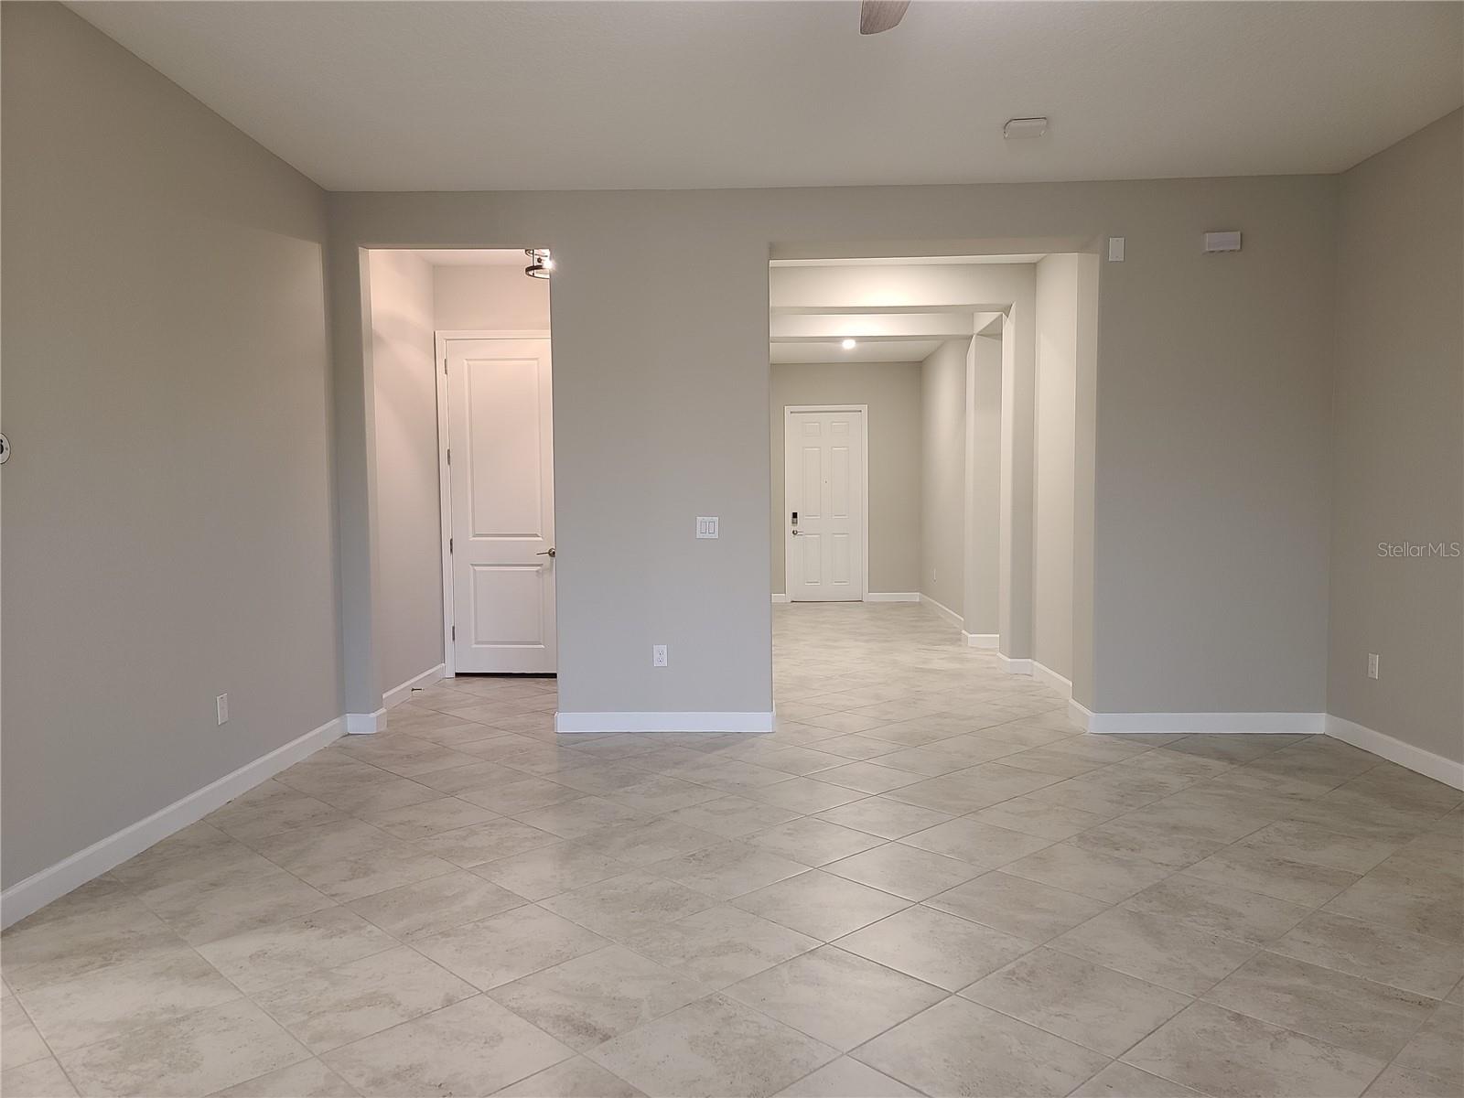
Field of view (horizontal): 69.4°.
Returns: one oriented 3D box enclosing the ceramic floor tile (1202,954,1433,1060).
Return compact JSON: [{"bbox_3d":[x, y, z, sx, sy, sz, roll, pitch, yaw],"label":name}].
[{"bbox_3d":[1.514,1.167,2.729,0.438,0.010,0.438,-3,4,-43],"label":"ceramic floor tile"}]

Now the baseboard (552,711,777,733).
[{"bbox_3d":[-0.383,0.990,6.018,1.252,0.115,0.015,0,3,2],"label":"baseboard"}]

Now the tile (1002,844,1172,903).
[{"bbox_3d":[1.232,1.125,3.670,0.438,0.010,0.438,-3,4,-43],"label":"tile"}]

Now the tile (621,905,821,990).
[{"bbox_3d":[-0.028,1.174,3.131,0.441,0.010,0.441,-3,4,-44],"label":"tile"}]

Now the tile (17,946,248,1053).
[{"bbox_3d":[-1.621,1.208,2.863,0.445,0.010,0.445,-3,4,-44],"label":"tile"}]

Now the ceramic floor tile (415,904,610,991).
[{"bbox_3d":[-0.664,1.186,3.158,0.445,0.010,0.445,-3,4,-44],"label":"ceramic floor tile"}]

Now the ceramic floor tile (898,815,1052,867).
[{"bbox_3d":[0.934,1.126,4.043,0.441,0.010,0.441,-3,4,-44],"label":"ceramic floor tile"}]

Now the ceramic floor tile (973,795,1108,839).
[{"bbox_3d":[1.252,1.096,4.292,0.438,0.010,0.438,-3,4,-43],"label":"ceramic floor tile"}]

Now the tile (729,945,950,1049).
[{"bbox_3d":[0.278,1.187,2.810,0.441,0.010,0.441,-3,4,-44],"label":"tile"}]

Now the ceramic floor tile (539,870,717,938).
[{"bbox_3d":[-0.332,1.146,3.409,0.438,0.010,0.438,-3,4,-43],"label":"ceramic floor tile"}]

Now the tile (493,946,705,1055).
[{"bbox_3d":[-0.354,1.198,2.834,0.445,0.010,0.445,-3,4,-44],"label":"tile"}]

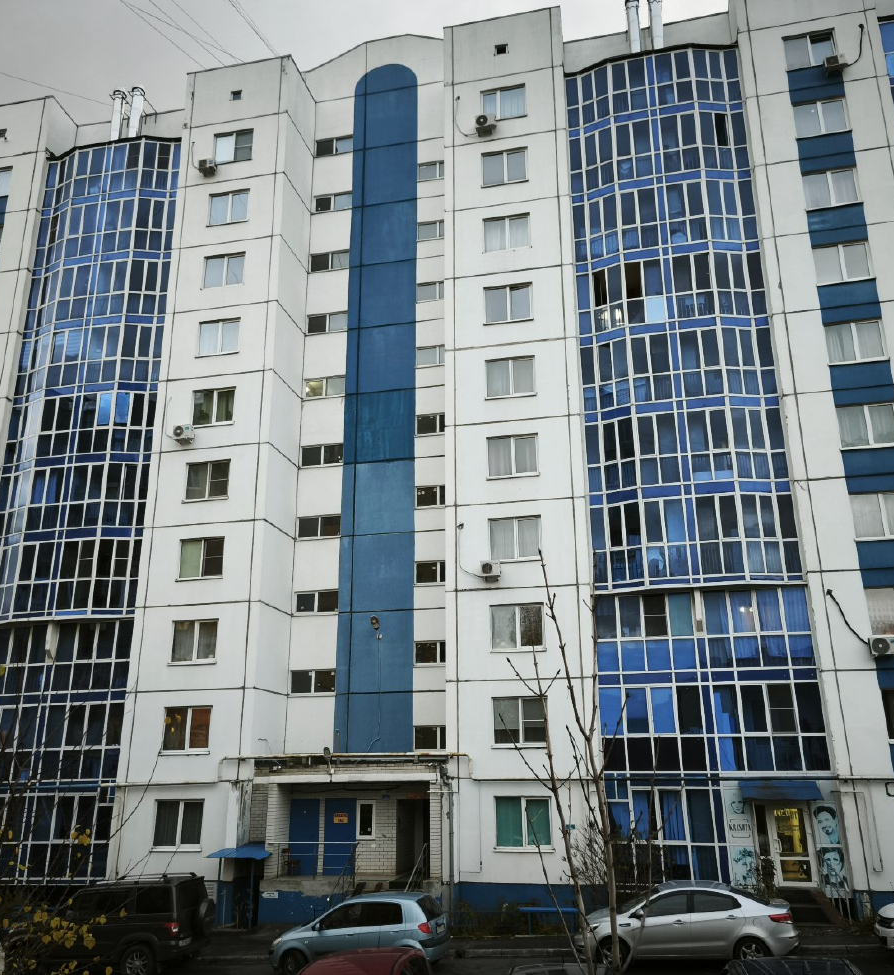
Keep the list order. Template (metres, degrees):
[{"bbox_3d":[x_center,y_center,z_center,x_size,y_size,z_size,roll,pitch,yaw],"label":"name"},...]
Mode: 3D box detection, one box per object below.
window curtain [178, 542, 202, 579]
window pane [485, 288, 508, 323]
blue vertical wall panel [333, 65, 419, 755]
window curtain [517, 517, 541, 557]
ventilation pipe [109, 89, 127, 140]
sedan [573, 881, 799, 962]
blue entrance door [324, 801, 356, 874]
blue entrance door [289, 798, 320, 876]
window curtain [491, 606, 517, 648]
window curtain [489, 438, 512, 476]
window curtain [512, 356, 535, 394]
[{"bbox_3d":[-8.905,2.534,29.936,0.800,1.300,0.100,-4,-17,12],"label":"window curtain"},{"bbox_3d":[1.749,-6.341,30.185,0.780,1.330,0.040,-4,-18,12],"label":"window pane"},{"bbox_3d":[-2.564,-4.630,33.319,2.820,28.920,0.150,-4,-18,12],"label":"blue vertical wall panel"},{"bbox_3d":[2.605,1.585,27.519,0.800,1.300,0.100,-4,-17,12],"label":"window curtain"},{"bbox_3d":[-14.238,-15.864,37.134,0.480,3.100,0.480,-4,-17,12],"label":"ventilation pipe"},{"bbox_3d":[4.686,8.678,17.266,4.370,1.470,1.720,-7,-18,12],"label":"sedan"},{"bbox_3d":[-3.276,10.706,26.526,1.034,2.190,0.080,-4,-18,12],"label":"blue entrance door"},{"bbox_3d":[-4.331,10.609,26.225,0.940,2.151,0.080,-4,-18,12],"label":"blue entrance door"},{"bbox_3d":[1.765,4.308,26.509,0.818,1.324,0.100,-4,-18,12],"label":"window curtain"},{"bbox_3d":[1.760,-1.023,28.515,0.800,1.300,0.100,-4,-17,12],"label":"window curtain"},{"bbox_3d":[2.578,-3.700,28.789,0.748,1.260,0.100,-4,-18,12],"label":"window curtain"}]

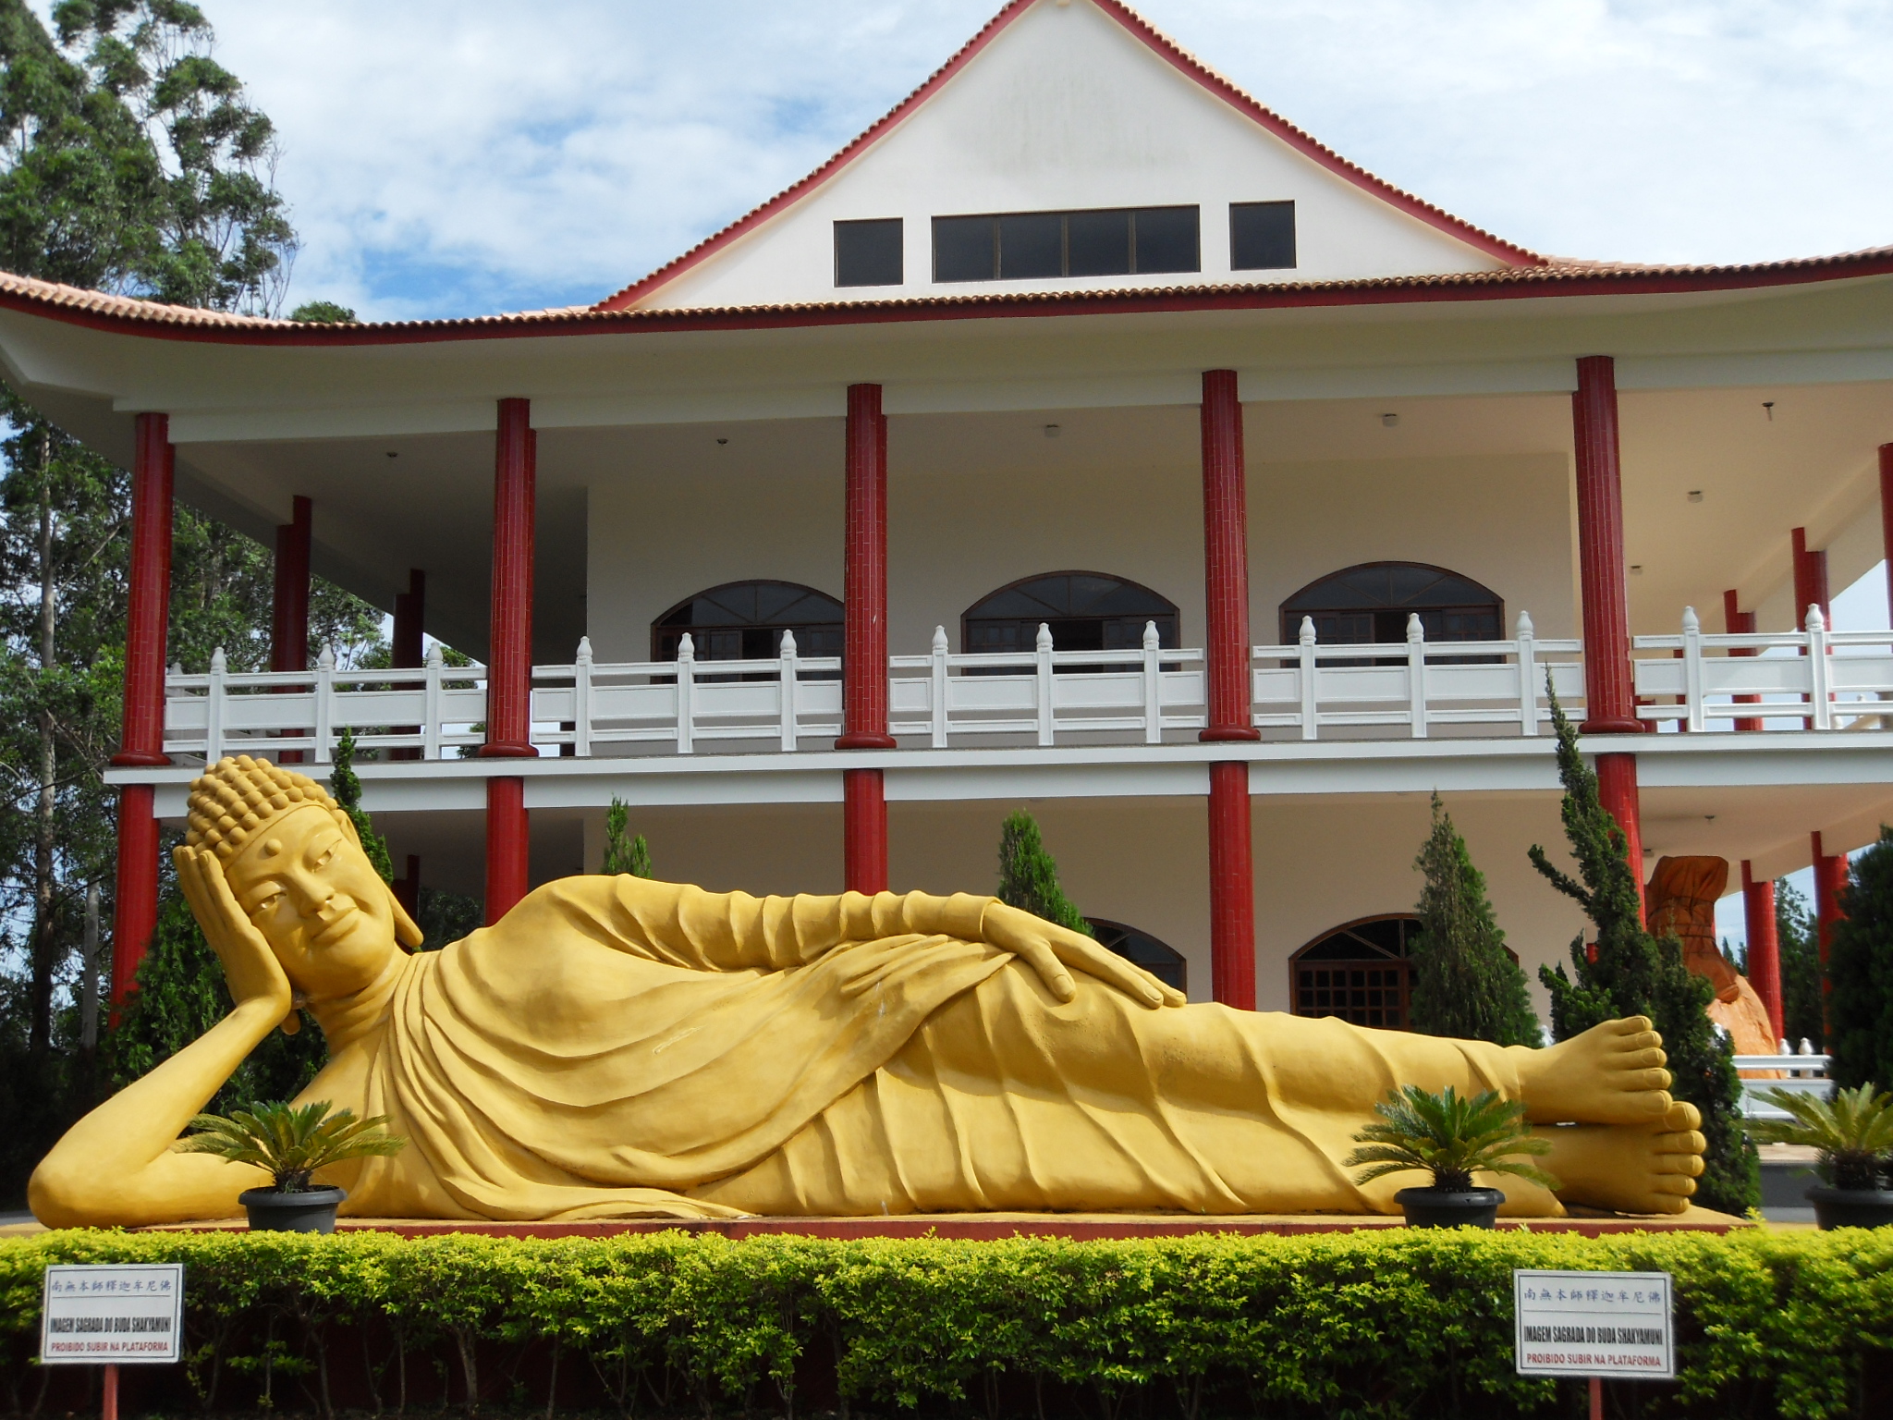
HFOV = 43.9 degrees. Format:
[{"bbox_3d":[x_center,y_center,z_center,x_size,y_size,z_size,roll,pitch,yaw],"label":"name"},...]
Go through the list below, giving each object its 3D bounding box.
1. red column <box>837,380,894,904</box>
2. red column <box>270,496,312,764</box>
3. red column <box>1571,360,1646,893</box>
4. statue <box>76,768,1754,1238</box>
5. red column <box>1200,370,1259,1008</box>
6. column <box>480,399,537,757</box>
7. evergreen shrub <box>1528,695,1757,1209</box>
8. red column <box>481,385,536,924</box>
[{"bbox_3d":[-0.898,0.595,26.407,0.650,8.723,0.650,-1,-8,6],"label":"red column"},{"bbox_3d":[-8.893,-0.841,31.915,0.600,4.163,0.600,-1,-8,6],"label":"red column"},{"bbox_3d":[7.234,0.406,25.570,0.650,8.723,0.650,-1,-8,6],"label":"red column"},{"bbox_3d":[-0.409,1.369,12.086,8.300,2.378,1.800,-1,-8,6],"label":"statue"},{"bbox_3d":[3.135,0.501,25.992,0.650,8.723,0.650,-1,-8,6],"label":"red column"},{"bbox_3d":[-5.008,-1.556,27.141,0.660,4.189,0.660,-1,-8,6],"label":"column"},{"bbox_3d":[6.204,2.163,20.867,1.950,4.685,1.700,-1,-8,6],"label":"evergreen shrub"},{"bbox_3d":[-4.989,0.689,26.828,0.650,8.723,0.650,-1,-8,6],"label":"red column"}]

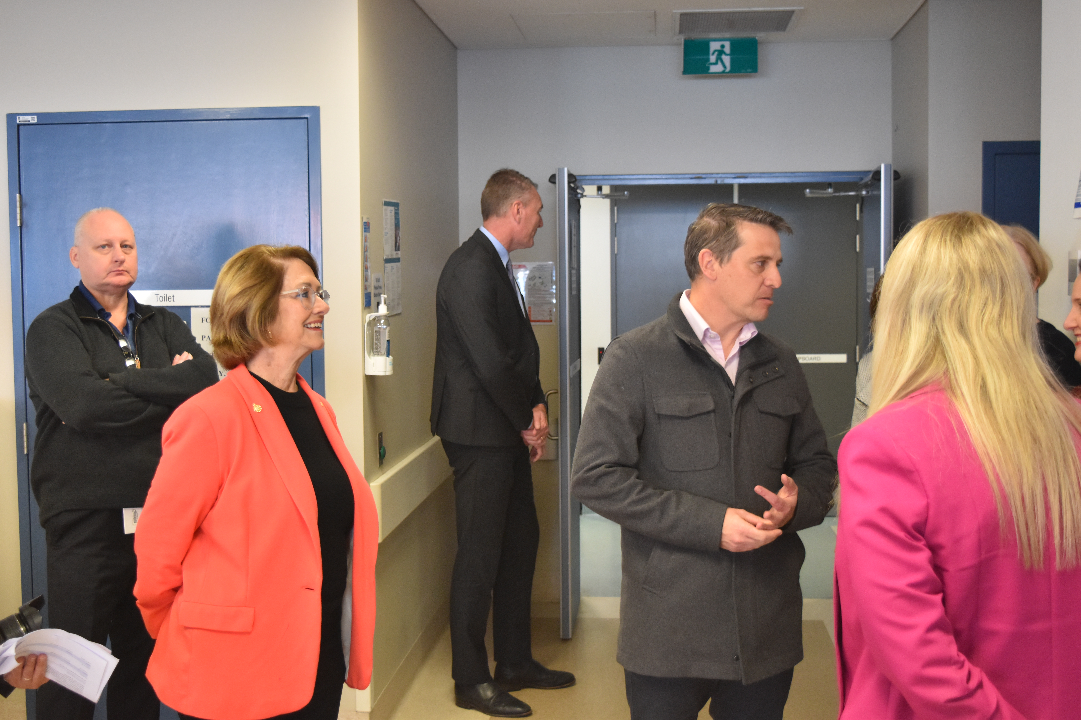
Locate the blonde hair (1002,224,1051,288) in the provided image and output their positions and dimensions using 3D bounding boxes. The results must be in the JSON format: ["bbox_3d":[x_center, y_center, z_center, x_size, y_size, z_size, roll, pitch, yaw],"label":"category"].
[{"bbox_3d":[1.228,-0.265,3.350,0.205,0.195,0.190,-3,4,-35],"label":"blonde hair"}]

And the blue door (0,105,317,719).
[{"bbox_3d":[-1.218,0.248,4.279,1.055,2.128,0.090,0,4,5],"label":"blue door"}]

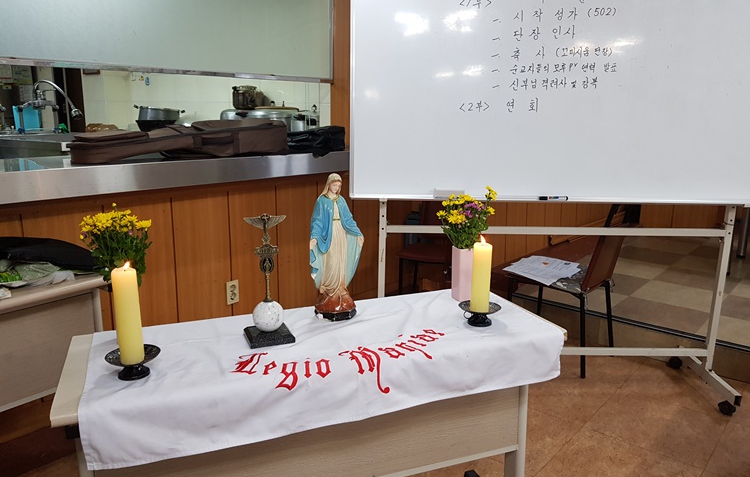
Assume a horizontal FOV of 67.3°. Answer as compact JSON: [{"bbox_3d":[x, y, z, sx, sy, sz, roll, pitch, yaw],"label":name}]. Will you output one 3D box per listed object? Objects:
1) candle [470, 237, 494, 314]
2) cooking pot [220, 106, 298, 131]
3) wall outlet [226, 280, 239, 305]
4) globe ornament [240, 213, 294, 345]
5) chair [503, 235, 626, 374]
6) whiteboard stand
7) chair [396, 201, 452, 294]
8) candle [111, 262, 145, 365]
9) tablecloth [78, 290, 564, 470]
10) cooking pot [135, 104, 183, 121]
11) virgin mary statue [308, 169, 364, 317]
[{"bbox_3d":[0.294,0.099,1.539,0.052,0.205,0.052,1,13,0],"label":"candle"},{"bbox_3d":[-0.852,-0.818,4.183,0.550,0.300,0.500,1,13,0],"label":"cooking pot"},{"bbox_3d":[-0.663,0.253,2.640,0.015,0.115,0.066,11,17,40],"label":"wall outlet"},{"bbox_3d":[-0.273,0.097,1.428,0.113,0.323,0.112,-5,14,-22],"label":"globe ornament"},{"bbox_3d":[1.035,0.210,3.018,0.420,0.880,0.550,-11,17,-43],"label":"chair"},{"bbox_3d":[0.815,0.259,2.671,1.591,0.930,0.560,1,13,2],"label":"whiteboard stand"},{"bbox_3d":[0.439,0.084,3.559,0.420,0.880,0.500,7,14,27],"label":"chair"},{"bbox_3d":[-0.535,0.161,1.216,0.055,0.217,0.055,-5,14,-22],"label":"candle"},{"bbox_3d":[-0.113,0.306,1.500,1.165,0.121,0.455,-5,14,-22],"label":"tablecloth"},{"bbox_3d":[-1.569,-0.899,4.112,0.360,0.120,0.290,1,13,0],"label":"cooking pot"},{"bbox_3d":[-0.111,0.020,1.588,0.153,0.406,0.120,-2,13,-13],"label":"virgin mary statue"}]

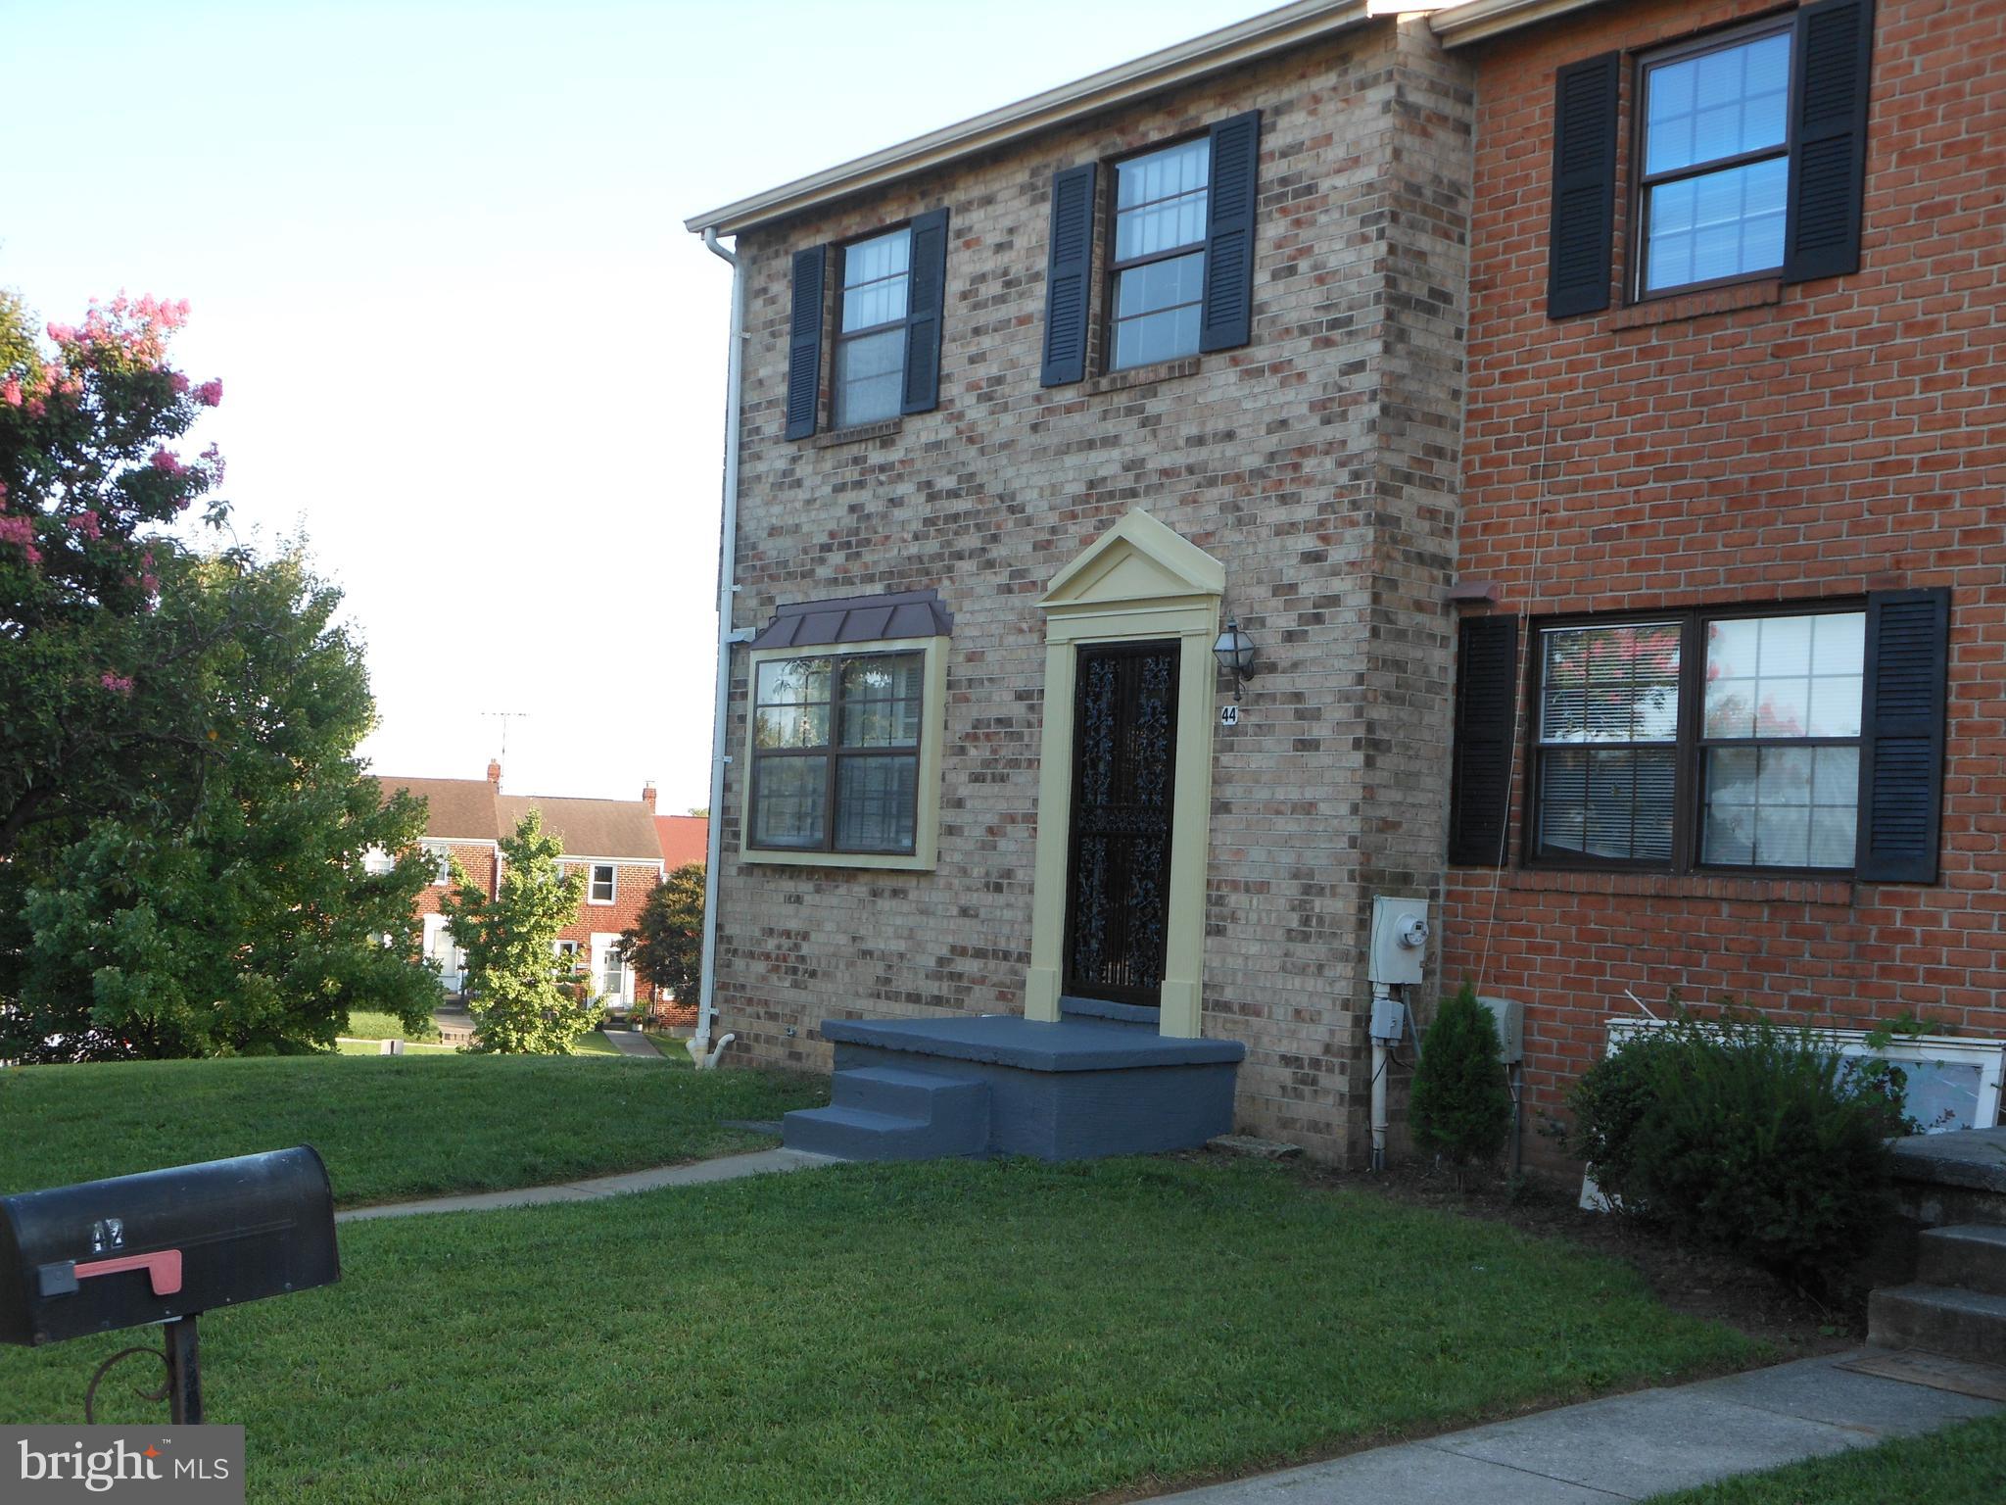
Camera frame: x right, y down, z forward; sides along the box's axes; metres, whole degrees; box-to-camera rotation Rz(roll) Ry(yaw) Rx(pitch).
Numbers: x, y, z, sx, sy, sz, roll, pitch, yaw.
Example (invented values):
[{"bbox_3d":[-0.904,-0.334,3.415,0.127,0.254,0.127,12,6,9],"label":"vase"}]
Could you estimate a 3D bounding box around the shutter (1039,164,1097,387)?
[{"bbox_3d":[0.388,-2.802,14.668,0.035,1.281,0.350,4,-3,-36],"label":"shutter"}]

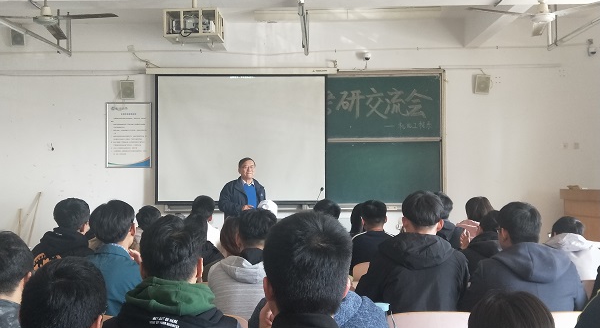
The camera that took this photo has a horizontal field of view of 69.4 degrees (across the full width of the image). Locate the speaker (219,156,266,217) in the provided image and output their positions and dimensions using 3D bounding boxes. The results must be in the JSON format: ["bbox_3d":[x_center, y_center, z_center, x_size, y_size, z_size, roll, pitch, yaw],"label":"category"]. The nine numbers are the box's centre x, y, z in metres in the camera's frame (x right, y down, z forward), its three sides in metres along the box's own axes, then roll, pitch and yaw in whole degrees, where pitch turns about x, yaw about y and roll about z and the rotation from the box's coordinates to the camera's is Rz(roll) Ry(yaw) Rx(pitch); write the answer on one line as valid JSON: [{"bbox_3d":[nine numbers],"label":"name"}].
[{"bbox_3d":[-0.630,0.753,4.775,0.510,1.650,0.350,1,-2,-24],"label":"speaker"}]

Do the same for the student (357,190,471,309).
[{"bbox_3d":[0.521,0.758,2.098,0.520,1.270,0.700,0,-2,1],"label":"student"}]

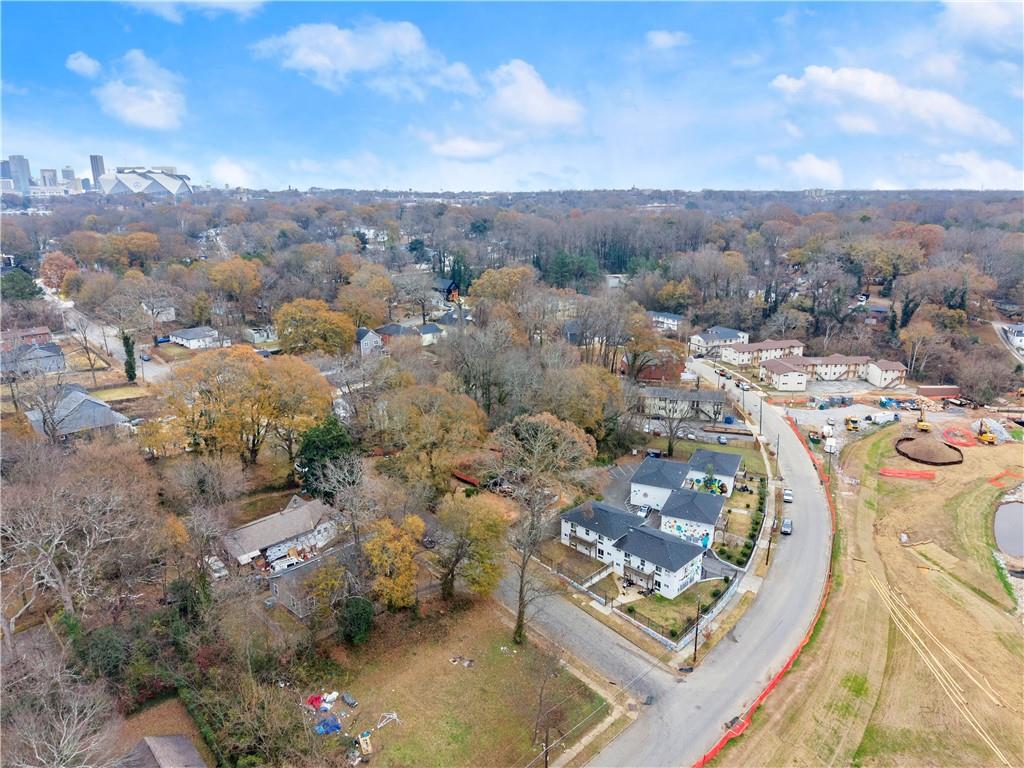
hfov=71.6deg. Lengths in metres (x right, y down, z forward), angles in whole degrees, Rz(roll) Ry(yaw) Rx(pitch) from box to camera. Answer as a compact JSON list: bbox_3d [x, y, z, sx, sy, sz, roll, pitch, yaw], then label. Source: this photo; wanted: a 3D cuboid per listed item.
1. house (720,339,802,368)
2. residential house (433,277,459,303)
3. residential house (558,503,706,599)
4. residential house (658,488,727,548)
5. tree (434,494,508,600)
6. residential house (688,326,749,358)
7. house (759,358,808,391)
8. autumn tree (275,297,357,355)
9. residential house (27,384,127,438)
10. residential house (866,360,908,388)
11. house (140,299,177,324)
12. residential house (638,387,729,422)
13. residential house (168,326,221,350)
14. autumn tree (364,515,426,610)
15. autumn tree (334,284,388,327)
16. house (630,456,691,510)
[{"bbox_3d":[100.300,-13.270,283.700,33.000,7.200,11.500,-6,17,-21],"label":"house"},{"bbox_3d":[-31.870,-45.350,340.000,7.500,10.000,13.000,-12,20,-38],"label":"residential house"},{"bbox_3d":[21.023,28.497,128.080,11.542,7.200,26.542,-15,21,-42],"label":"residential house"},{"bbox_3d":[36.140,26.010,141.860,10.490,7.200,13.400,6,16,22],"label":"residential house"},{"bbox_3d":[-6.820,27.290,117.220,12.300,18.000,12.000,-1,15,-4],"label":"tree"},{"bbox_3d":[85.945,-18.135,293.904,23.500,8.300,11.000,-6,16,-21],"label":"residential house"},{"bbox_3d":[88.470,-3.250,232.000,8.800,6.700,14.500,-1,15,-5],"label":"house"},{"bbox_3d":[-75.350,-22.930,273.760,29.000,20.500,24.000,-4,16,-15],"label":"autumn tree"},{"bbox_3d":[-100.671,7.678,164.045,22.000,6.300,14.500,13,20,40],"label":"residential house"},{"bbox_3d":[127.366,-3.604,241.563,9.900,7.000,9.600,-1,15,-4],"label":"residential house"},{"bbox_3d":[-153.360,-31.550,308.000,10.000,8.000,12.000,-12,20,-38],"label":"house"},{"bbox_3d":[48.690,5.386,205.240,23.500,6.900,10.000,3,16,10],"label":"residential house"},{"bbox_3d":[-129.950,-19.300,289.190,12.500,5.300,15.500,-14,21,-42],"label":"residential house"},{"bbox_3d":[-18.810,28.100,114.630,10.000,15.500,10.000,0,15,0],"label":"autumn tree"},{"bbox_3d":[-68.800,-35.600,324.370,23.000,18.000,20.500,-3,16,-12],"label":"autumn tree"},{"bbox_3d":[33.301,21.542,157.555,10.600,7.000,15.400,6,17,22],"label":"house"}]

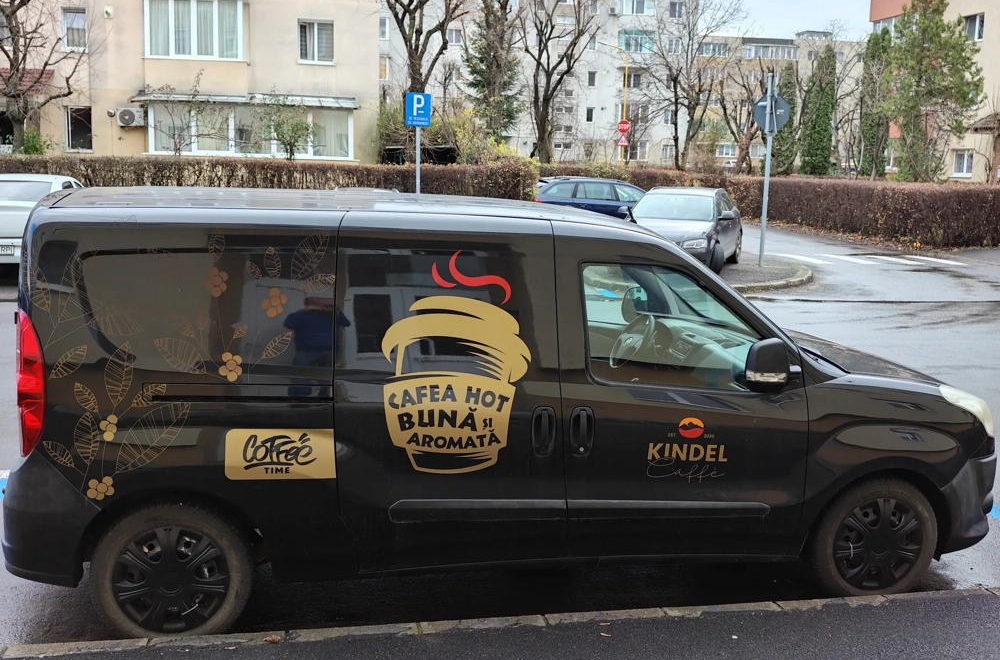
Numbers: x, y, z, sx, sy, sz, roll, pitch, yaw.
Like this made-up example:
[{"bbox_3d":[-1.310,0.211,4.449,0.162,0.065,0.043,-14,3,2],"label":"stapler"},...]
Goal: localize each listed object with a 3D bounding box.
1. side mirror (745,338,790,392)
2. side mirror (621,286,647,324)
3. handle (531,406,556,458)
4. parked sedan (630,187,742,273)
[{"bbox_3d":[1.146,0.152,4.330,0.175,0.215,0.110,-4,10,-32],"label":"side mirror"},{"bbox_3d":[0.839,-0.140,6.170,0.110,0.225,0.190,-3,9,-30],"label":"side mirror"},{"bbox_3d":[0.180,0.421,4.195,0.105,0.215,0.050,0,8,-12],"label":"handle"},{"bbox_3d":[3.268,-1.816,18.087,1.780,1.420,4.350,4,9,21],"label":"parked sedan"}]

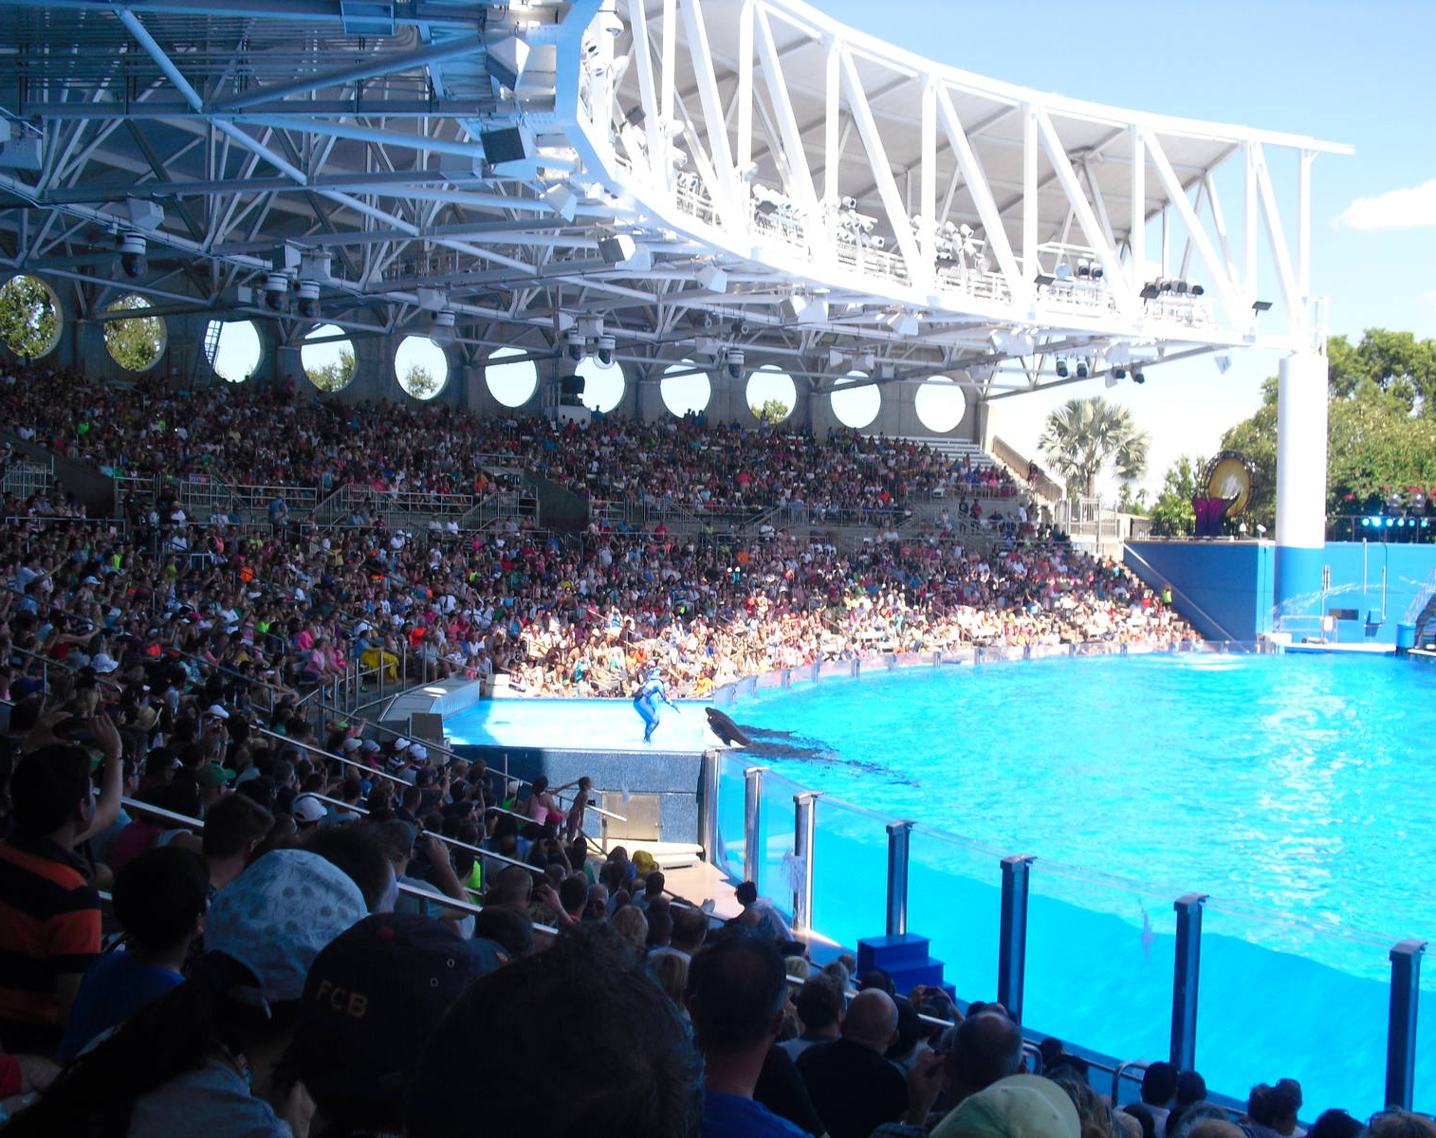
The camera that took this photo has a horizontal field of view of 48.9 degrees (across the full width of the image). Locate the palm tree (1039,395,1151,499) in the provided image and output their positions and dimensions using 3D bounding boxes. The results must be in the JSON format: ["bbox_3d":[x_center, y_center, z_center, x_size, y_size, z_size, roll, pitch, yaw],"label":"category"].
[{"bbox_3d":[21.704,-6.050,91.000,6.400,7.800,6.300,1,0,13],"label":"palm tree"}]

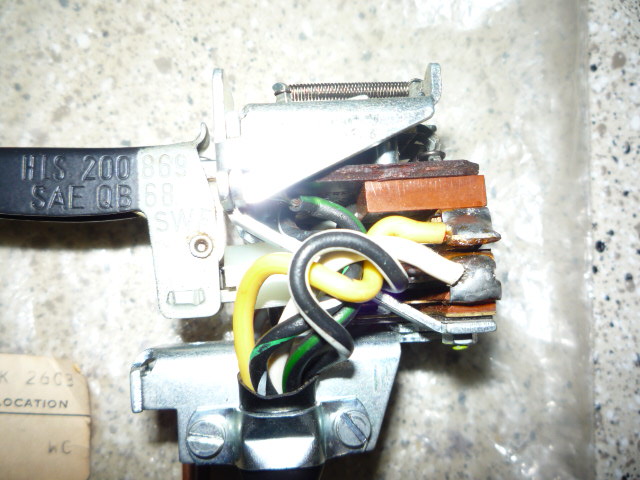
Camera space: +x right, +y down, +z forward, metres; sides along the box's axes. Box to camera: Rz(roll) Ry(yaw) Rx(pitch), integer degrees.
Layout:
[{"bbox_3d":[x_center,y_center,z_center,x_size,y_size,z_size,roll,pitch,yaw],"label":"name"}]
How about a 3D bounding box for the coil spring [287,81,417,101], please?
[{"bbox_3d":[0.005,-0.024,0.090,0.021,0.003,0.003,-1,90,0],"label":"coil spring"}]

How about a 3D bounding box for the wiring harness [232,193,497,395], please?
[{"bbox_3d":[0.008,0.008,0.085,0.041,0.019,0.032,0,87,0],"label":"wiring harness"}]

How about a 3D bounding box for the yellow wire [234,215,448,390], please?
[{"bbox_3d":[0.004,0.010,0.084,0.034,0.013,0.029,0,87,0],"label":"yellow wire"}]

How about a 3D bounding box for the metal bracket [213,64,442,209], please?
[{"bbox_3d":[0.001,-0.017,0.091,0.037,0.013,0.024,0,87,0],"label":"metal bracket"}]

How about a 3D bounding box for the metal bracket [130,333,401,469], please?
[{"bbox_3d":[-0.009,0.026,0.090,0.044,0.013,0.021,0,87,0],"label":"metal bracket"}]

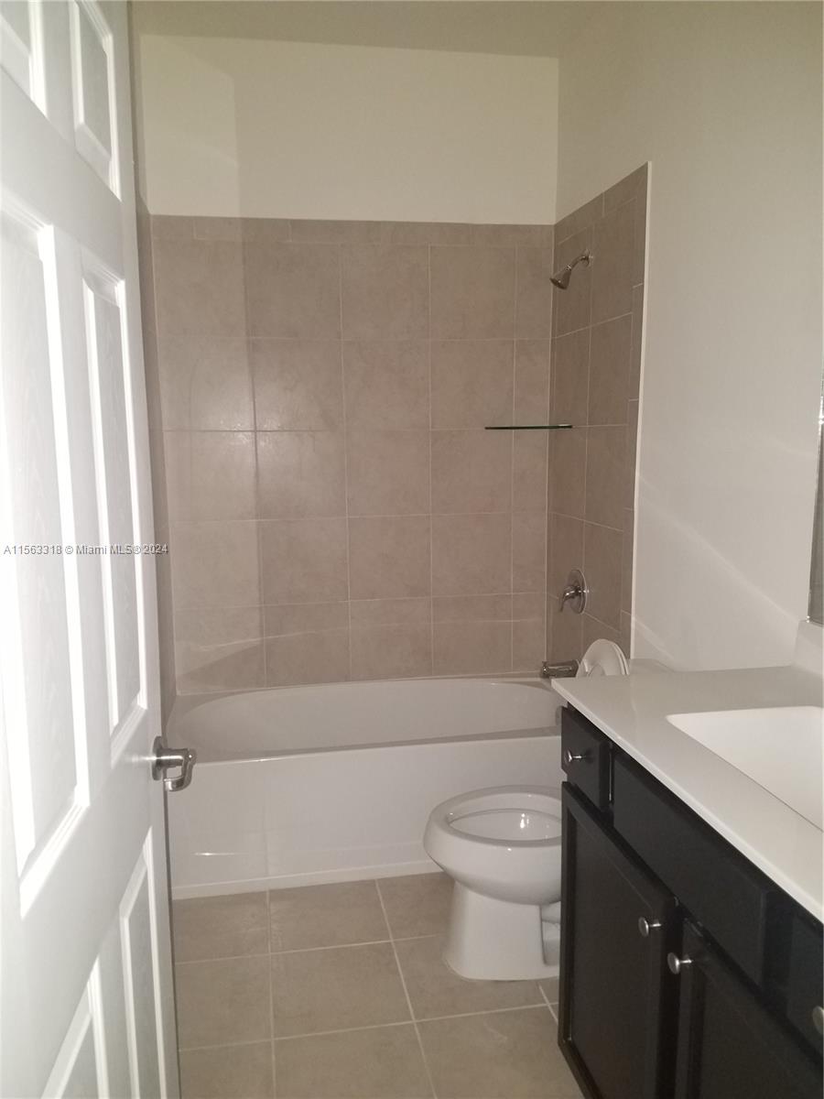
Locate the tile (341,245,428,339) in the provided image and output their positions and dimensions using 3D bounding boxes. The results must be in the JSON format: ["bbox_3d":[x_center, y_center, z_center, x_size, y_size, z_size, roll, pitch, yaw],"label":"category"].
[{"bbox_3d":[-0.095,-0.960,3.082,0.329,0.335,0.012,-2,8,-10],"label":"tile"}]

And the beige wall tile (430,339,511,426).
[{"bbox_3d":[0.234,-0.645,3.210,0.330,0.333,0.010,-2,9,-10],"label":"beige wall tile"}]

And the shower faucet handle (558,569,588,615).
[{"bbox_3d":[0.579,0.161,3.055,0.075,0.160,0.160,-2,9,-12],"label":"shower faucet handle"}]

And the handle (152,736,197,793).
[{"bbox_3d":[-0.348,0.317,1.210,0.066,0.065,0.132,-2,8,-6],"label":"handle"}]

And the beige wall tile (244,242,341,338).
[{"bbox_3d":[-0.425,-0.954,3.043,0.330,0.333,0.010,-2,9,-10],"label":"beige wall tile"}]

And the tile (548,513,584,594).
[{"bbox_3d":[0.597,0.040,3.163,0.009,0.330,0.365,-2,8,-10],"label":"tile"}]

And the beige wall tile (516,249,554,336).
[{"bbox_3d":[0.467,-0.988,3.198,0.140,0.340,0.012,-2,8,-8],"label":"beige wall tile"}]

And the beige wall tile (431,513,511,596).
[{"bbox_3d":[0.243,0.024,3.310,0.330,0.334,0.012,-2,8,-8],"label":"beige wall tile"}]

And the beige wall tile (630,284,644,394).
[{"bbox_3d":[0.695,-0.638,2.542,0.012,0.330,0.079,-2,9,-12],"label":"beige wall tile"}]

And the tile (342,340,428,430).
[{"bbox_3d":[-0.093,-0.634,3.168,0.333,0.335,0.009,-2,8,-10],"label":"tile"}]

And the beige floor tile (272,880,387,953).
[{"bbox_3d":[-0.245,1.065,2.401,0.330,0.010,0.318,-2,8,-10],"label":"beige floor tile"}]

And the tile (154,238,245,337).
[{"bbox_3d":[-0.753,-0.941,2.984,0.329,0.333,0.010,-2,9,-10],"label":"tile"}]

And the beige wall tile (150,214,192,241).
[{"bbox_3d":[-0.844,-1.139,2.922,0.137,0.080,0.010,-2,8,-10],"label":"beige wall tile"}]

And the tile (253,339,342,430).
[{"bbox_3d":[-0.424,-0.622,3.111,0.332,0.335,0.009,-2,8,-10],"label":"tile"}]

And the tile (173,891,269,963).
[{"bbox_3d":[-0.568,1.075,2.348,0.318,0.010,0.316,-2,8,-10],"label":"tile"}]

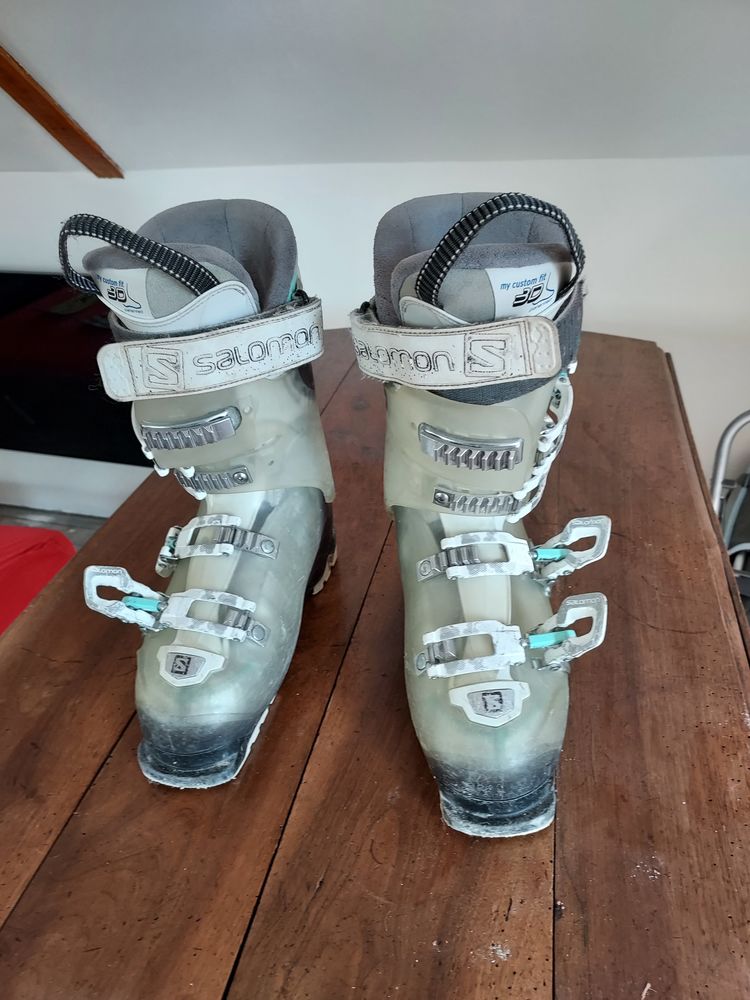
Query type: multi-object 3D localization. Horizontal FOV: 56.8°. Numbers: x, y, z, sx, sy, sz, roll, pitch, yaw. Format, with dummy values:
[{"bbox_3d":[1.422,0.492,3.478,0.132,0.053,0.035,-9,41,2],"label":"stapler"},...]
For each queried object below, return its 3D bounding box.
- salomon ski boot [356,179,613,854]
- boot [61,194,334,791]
[{"bbox_3d":[0.069,-0.013,0.452,0.157,0.325,0.290,-3,33,1],"label":"salomon ski boot"},{"bbox_3d":[-0.114,-0.024,0.490,0.160,0.320,0.290,3,34,10],"label":"boot"}]

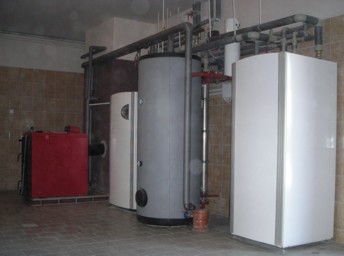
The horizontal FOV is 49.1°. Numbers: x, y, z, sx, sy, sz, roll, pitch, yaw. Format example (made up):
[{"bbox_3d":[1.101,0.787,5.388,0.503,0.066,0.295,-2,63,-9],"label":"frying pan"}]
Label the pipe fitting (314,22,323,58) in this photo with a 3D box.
[{"bbox_3d":[1.500,-0.891,3.849,0.080,0.376,0.080,2,-1,-32],"label":"pipe fitting"}]

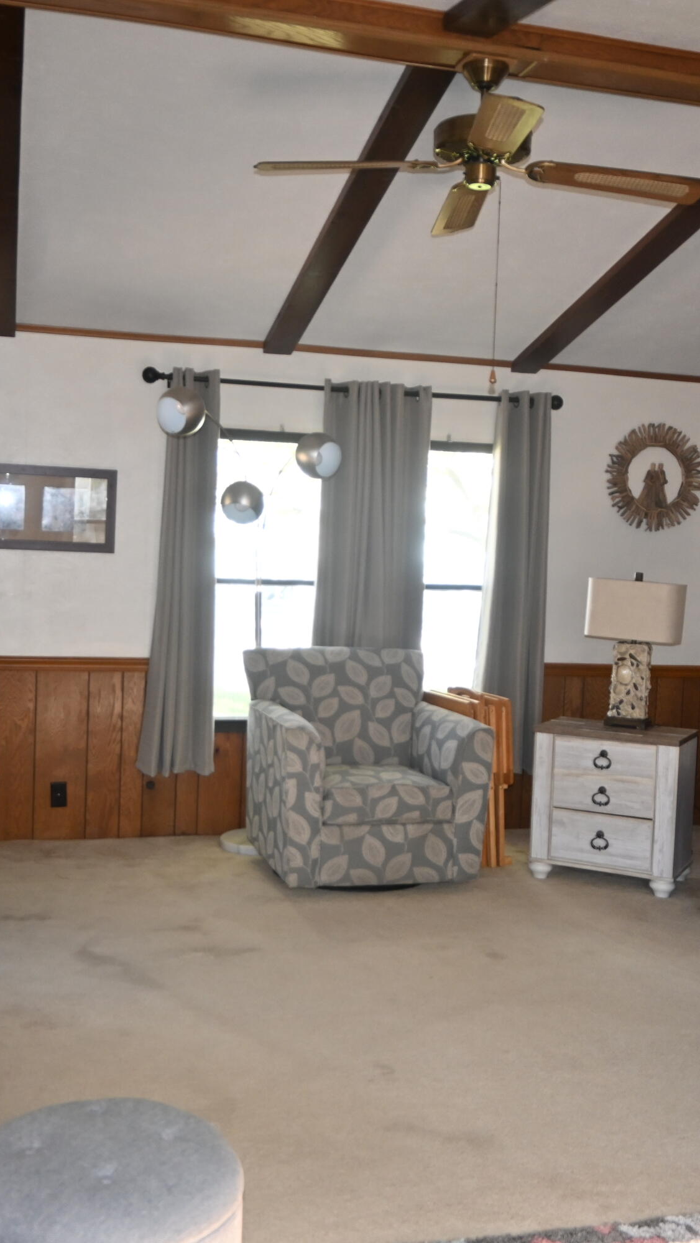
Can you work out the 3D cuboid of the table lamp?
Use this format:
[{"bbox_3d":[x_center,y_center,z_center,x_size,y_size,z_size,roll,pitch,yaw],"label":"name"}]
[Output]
[{"bbox_3d":[1.271,0.127,5.562,0.415,0.680,0.200,4,4,26],"label":"table lamp"}]

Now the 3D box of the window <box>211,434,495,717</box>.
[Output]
[{"bbox_3d":[0.036,-0.186,6.003,1.470,1.420,0.090,1,4,-15],"label":"window"}]

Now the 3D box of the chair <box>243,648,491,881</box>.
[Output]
[{"bbox_3d":[0.059,0.607,5.371,0.890,0.940,0.860,1,4,-17],"label":"chair"}]

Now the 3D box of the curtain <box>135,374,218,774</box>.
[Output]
[{"bbox_3d":[-0.749,-0.211,5.563,0.348,1.820,0.120,1,3,-15],"label":"curtain"}]

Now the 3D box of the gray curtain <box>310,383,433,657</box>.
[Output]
[{"bbox_3d":[0.101,-0.197,5.900,0.560,1.860,0.110,1,4,-15],"label":"gray curtain"}]

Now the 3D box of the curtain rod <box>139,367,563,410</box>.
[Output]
[{"bbox_3d":[0.055,-1.066,5.727,2.000,0.066,0.075,1,3,-15],"label":"curtain rod"}]

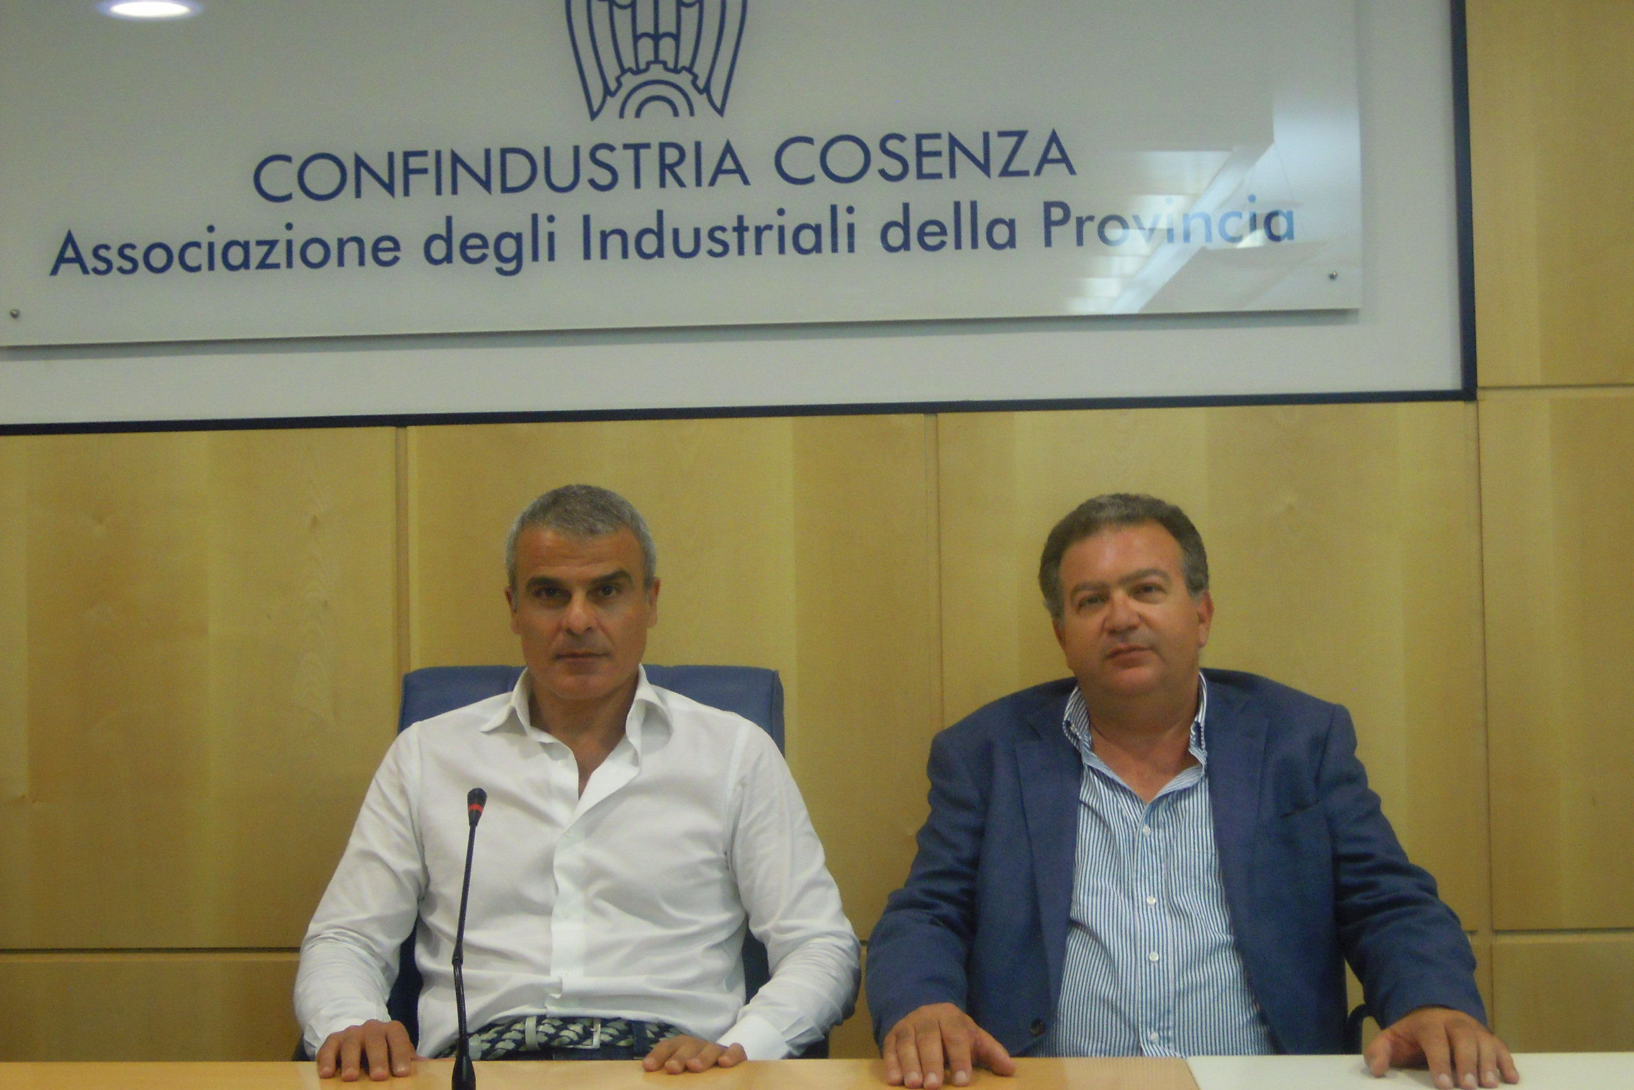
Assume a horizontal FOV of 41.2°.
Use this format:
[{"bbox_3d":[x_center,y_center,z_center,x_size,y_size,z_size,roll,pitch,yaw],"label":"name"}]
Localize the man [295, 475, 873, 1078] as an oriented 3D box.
[{"bbox_3d":[-0.268,0.603,2.306,0.630,1.360,0.750,-1,-2,3],"label":"man"}]

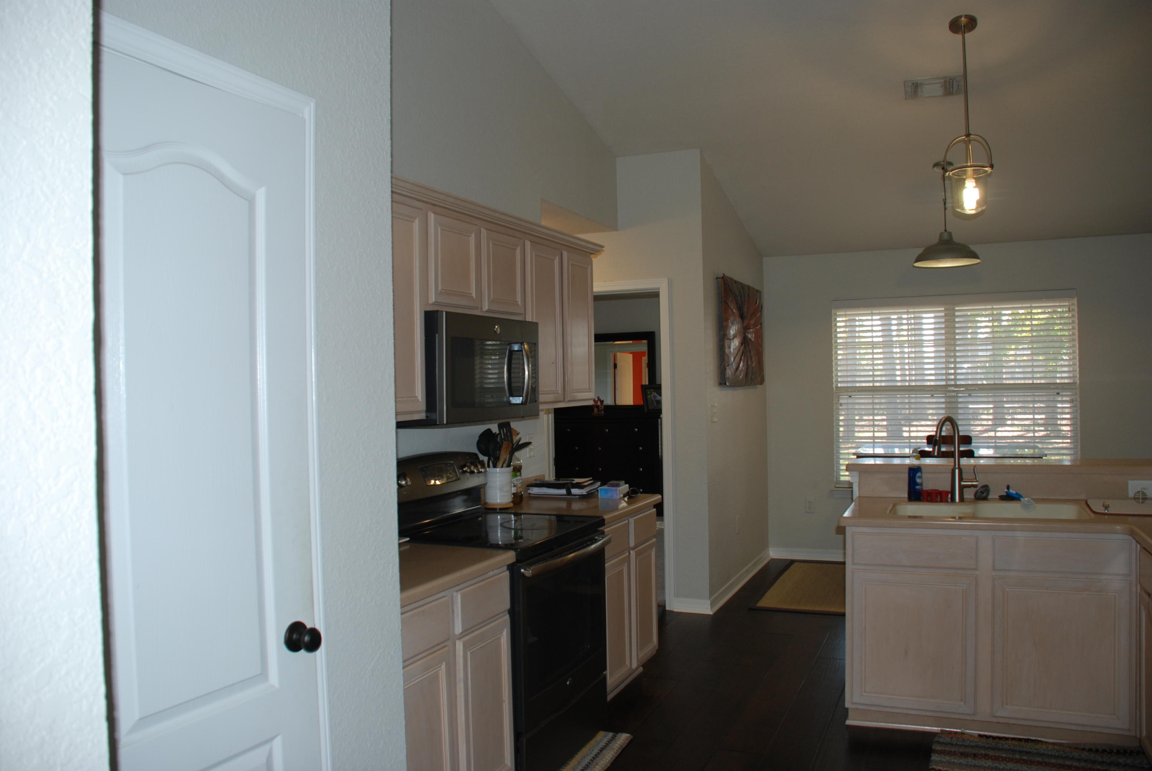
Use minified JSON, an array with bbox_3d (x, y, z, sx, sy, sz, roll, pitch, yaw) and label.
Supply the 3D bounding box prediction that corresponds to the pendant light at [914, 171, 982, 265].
[{"bbox_3d":[2.308,-1.054,5.370,0.400,0.633,0.400,-1,0,24],"label":"pendant light"}]

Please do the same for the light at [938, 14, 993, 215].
[{"bbox_3d":[1.842,-1.276,4.054,0.209,0.951,0.200,-1,0,24],"label":"light"}]

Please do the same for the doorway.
[{"bbox_3d":[0.219,0.392,5.774,0.890,2.141,0.140,-1,0,24],"label":"doorway"}]

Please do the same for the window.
[{"bbox_3d":[2.844,0.059,6.561,1.716,1.464,0.070,-1,0,24],"label":"window"}]

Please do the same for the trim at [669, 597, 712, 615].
[{"bbox_3d":[0.740,1.407,5.497,0.264,0.092,0.020,-1,0,24],"label":"trim"}]

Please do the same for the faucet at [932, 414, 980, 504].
[{"bbox_3d":[1.681,0.328,3.813,0.220,0.398,0.130,-1,0,-33],"label":"faucet"}]

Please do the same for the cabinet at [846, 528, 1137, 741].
[{"bbox_3d":[1.720,1.005,3.635,1.041,0.853,0.600,-1,0,24],"label":"cabinet"}]

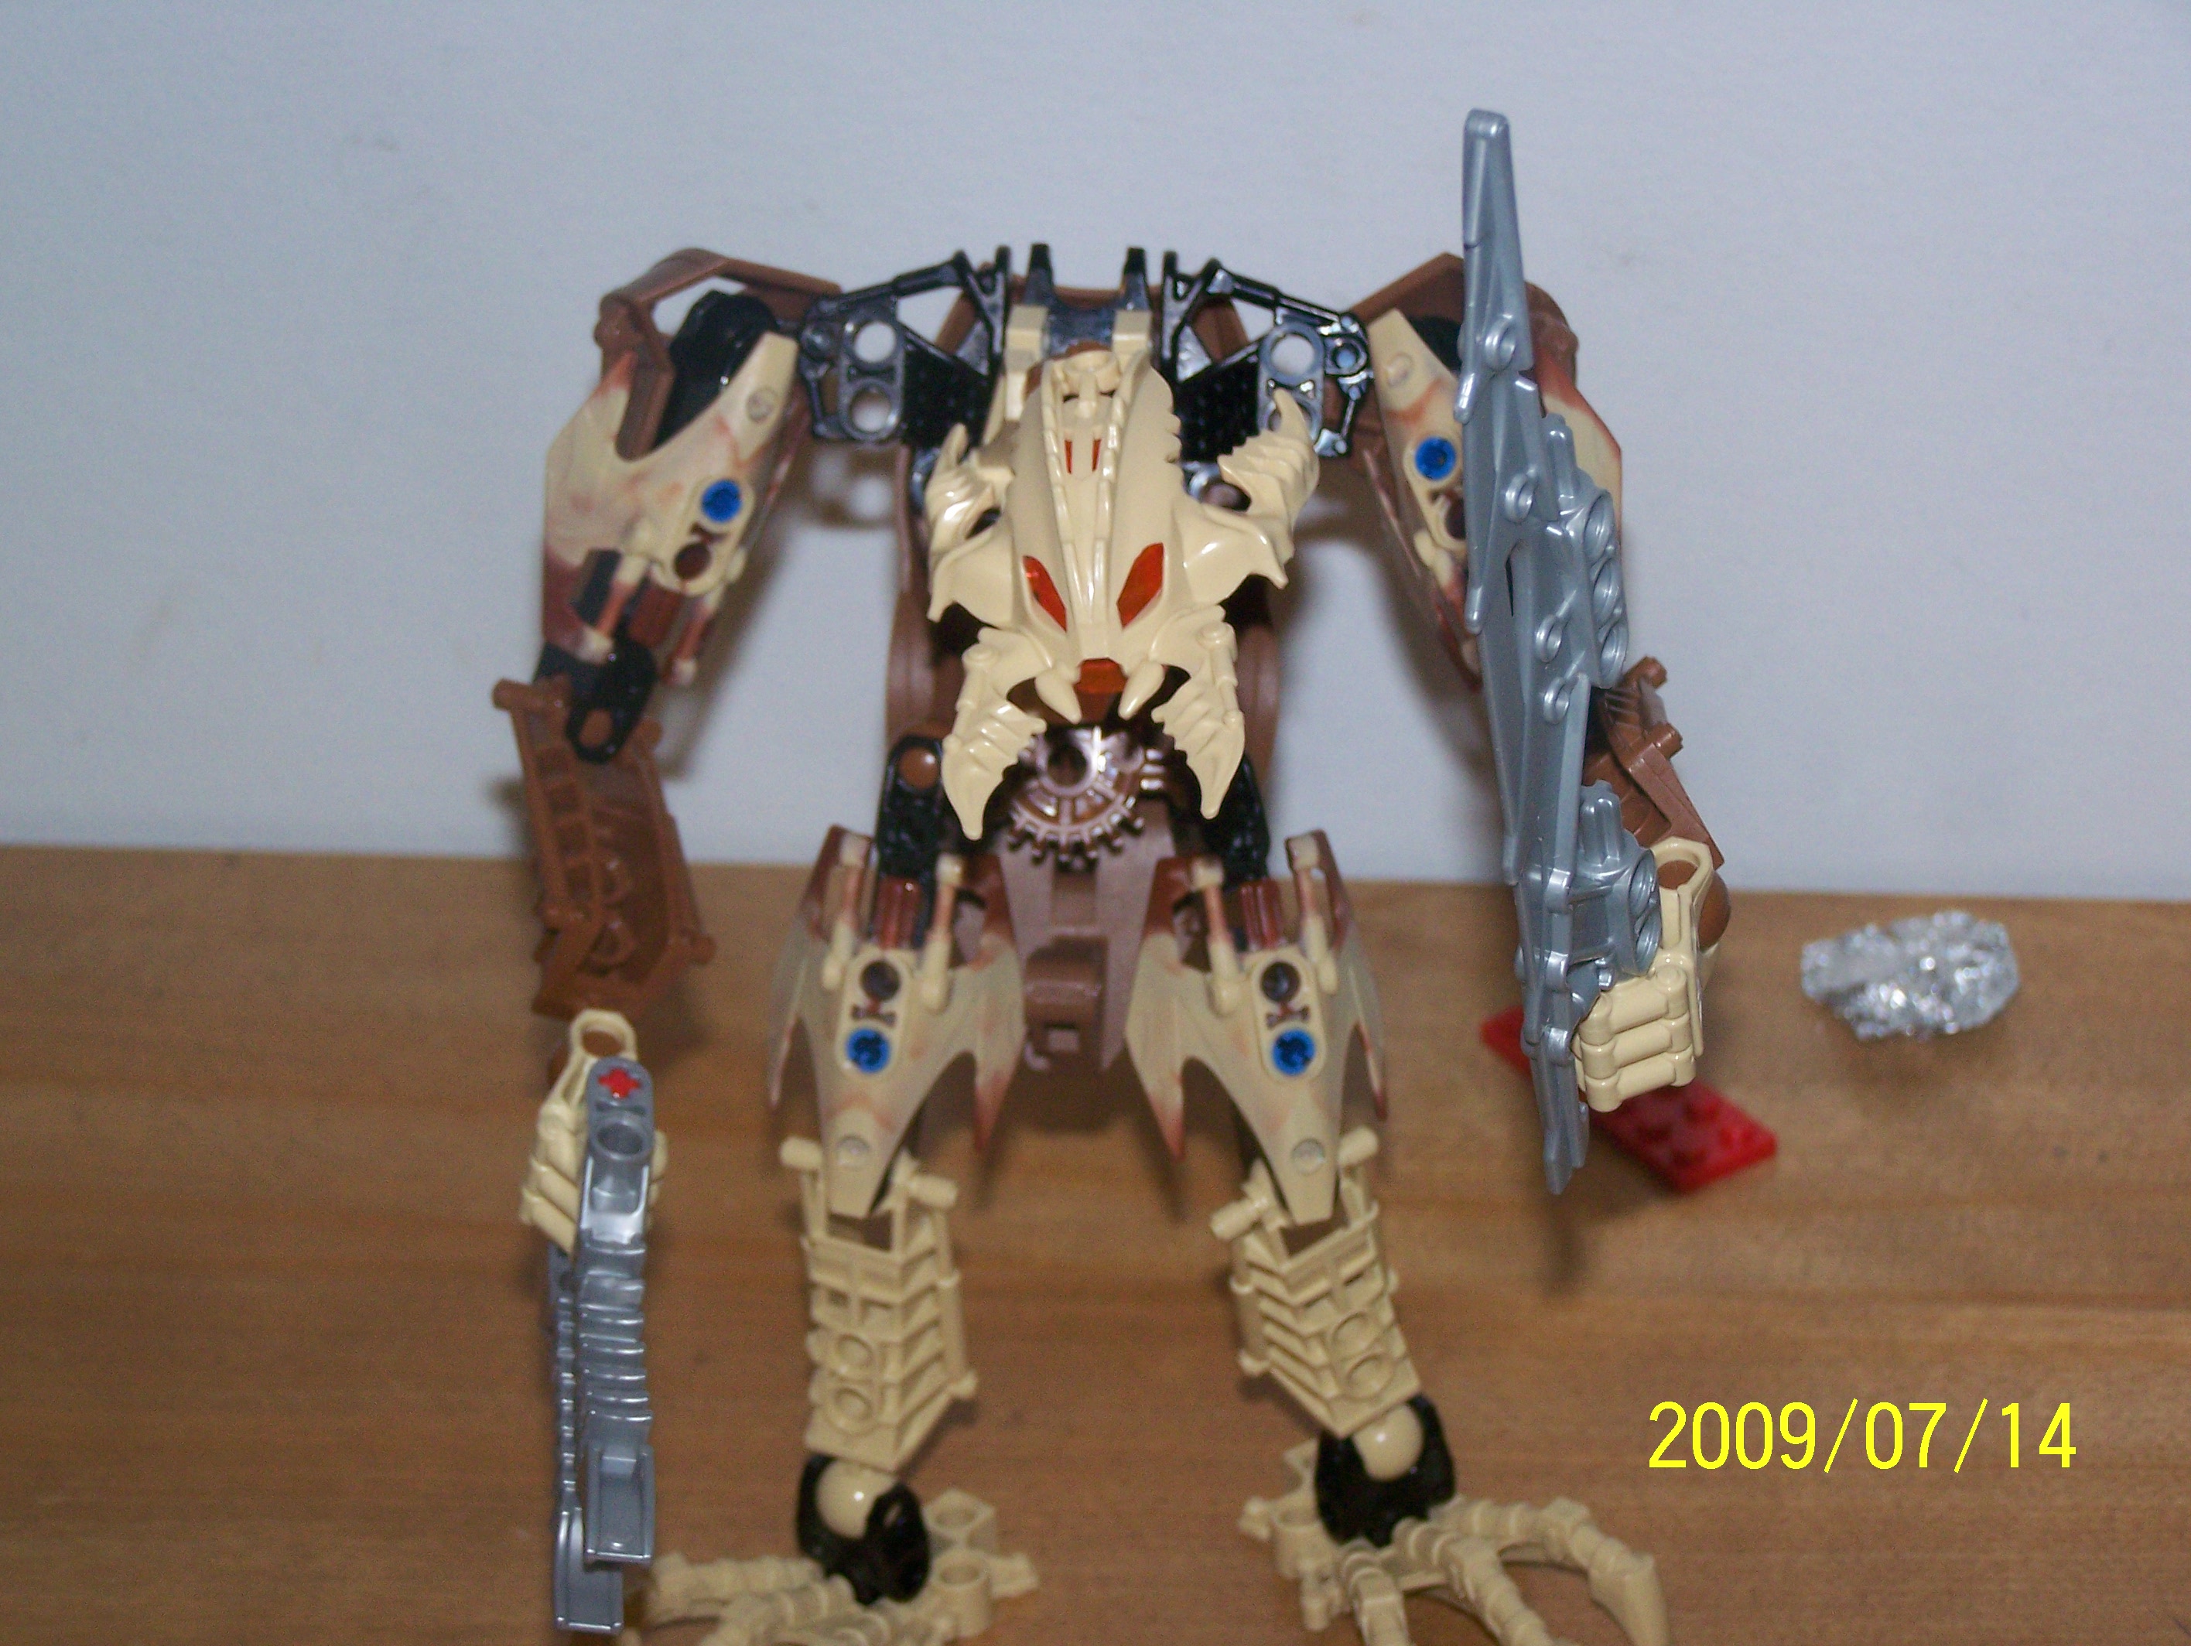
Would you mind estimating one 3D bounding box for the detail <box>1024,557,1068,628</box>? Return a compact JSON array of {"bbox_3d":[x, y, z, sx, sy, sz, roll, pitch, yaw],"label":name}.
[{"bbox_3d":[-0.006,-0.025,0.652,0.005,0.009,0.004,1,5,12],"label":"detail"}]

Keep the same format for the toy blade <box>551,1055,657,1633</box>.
[{"bbox_3d":[-0.057,0.060,0.686,0.009,0.025,0.065,6,64,-12],"label":"toy blade"}]

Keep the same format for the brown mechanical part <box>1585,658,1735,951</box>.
[{"bbox_3d":[0.062,-0.003,0.682,0.015,0.019,0.043,-1,45,-21],"label":"brown mechanical part"}]

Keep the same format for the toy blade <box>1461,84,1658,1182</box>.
[{"bbox_3d":[0.050,-0.017,0.650,0.009,0.134,0.024,11,36,26],"label":"toy blade"}]

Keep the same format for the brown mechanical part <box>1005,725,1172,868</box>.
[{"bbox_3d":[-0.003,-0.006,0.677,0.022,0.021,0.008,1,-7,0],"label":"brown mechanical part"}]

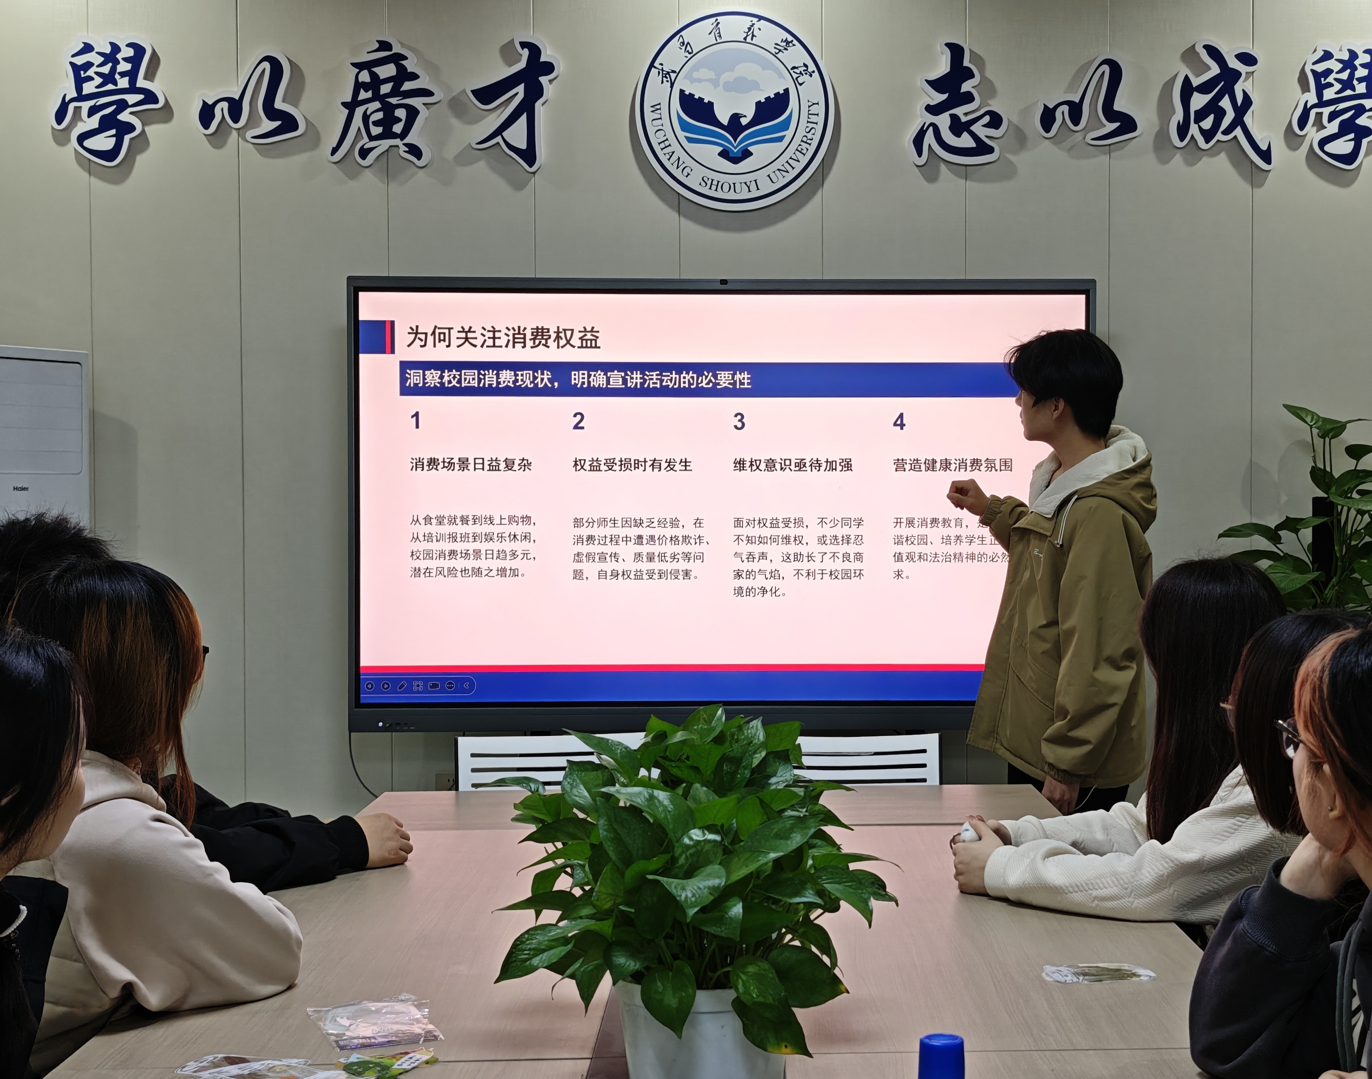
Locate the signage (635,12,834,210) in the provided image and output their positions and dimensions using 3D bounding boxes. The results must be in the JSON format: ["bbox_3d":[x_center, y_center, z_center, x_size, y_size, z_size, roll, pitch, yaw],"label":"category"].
[{"bbox_3d":[0.128,-1.125,5.048,0.525,0.525,0.040,0,1,-1],"label":"signage"}]

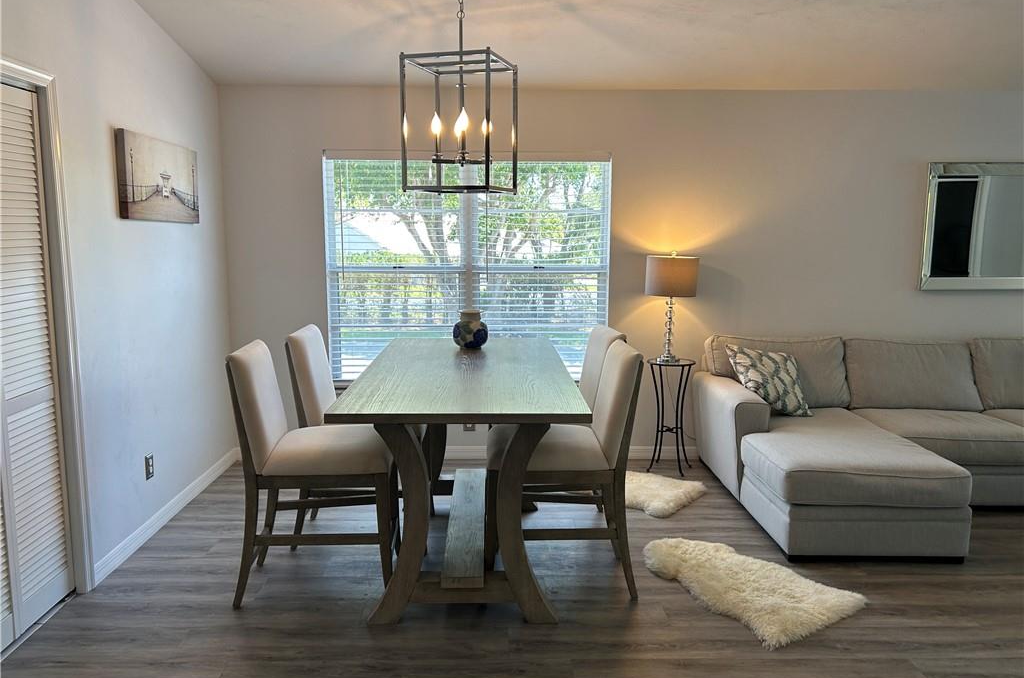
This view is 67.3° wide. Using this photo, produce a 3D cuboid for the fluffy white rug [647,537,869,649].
[{"bbox_3d":[0.929,1.048,3.328,0.630,0.056,0.930,-6,9,-36],"label":"fluffy white rug"}]

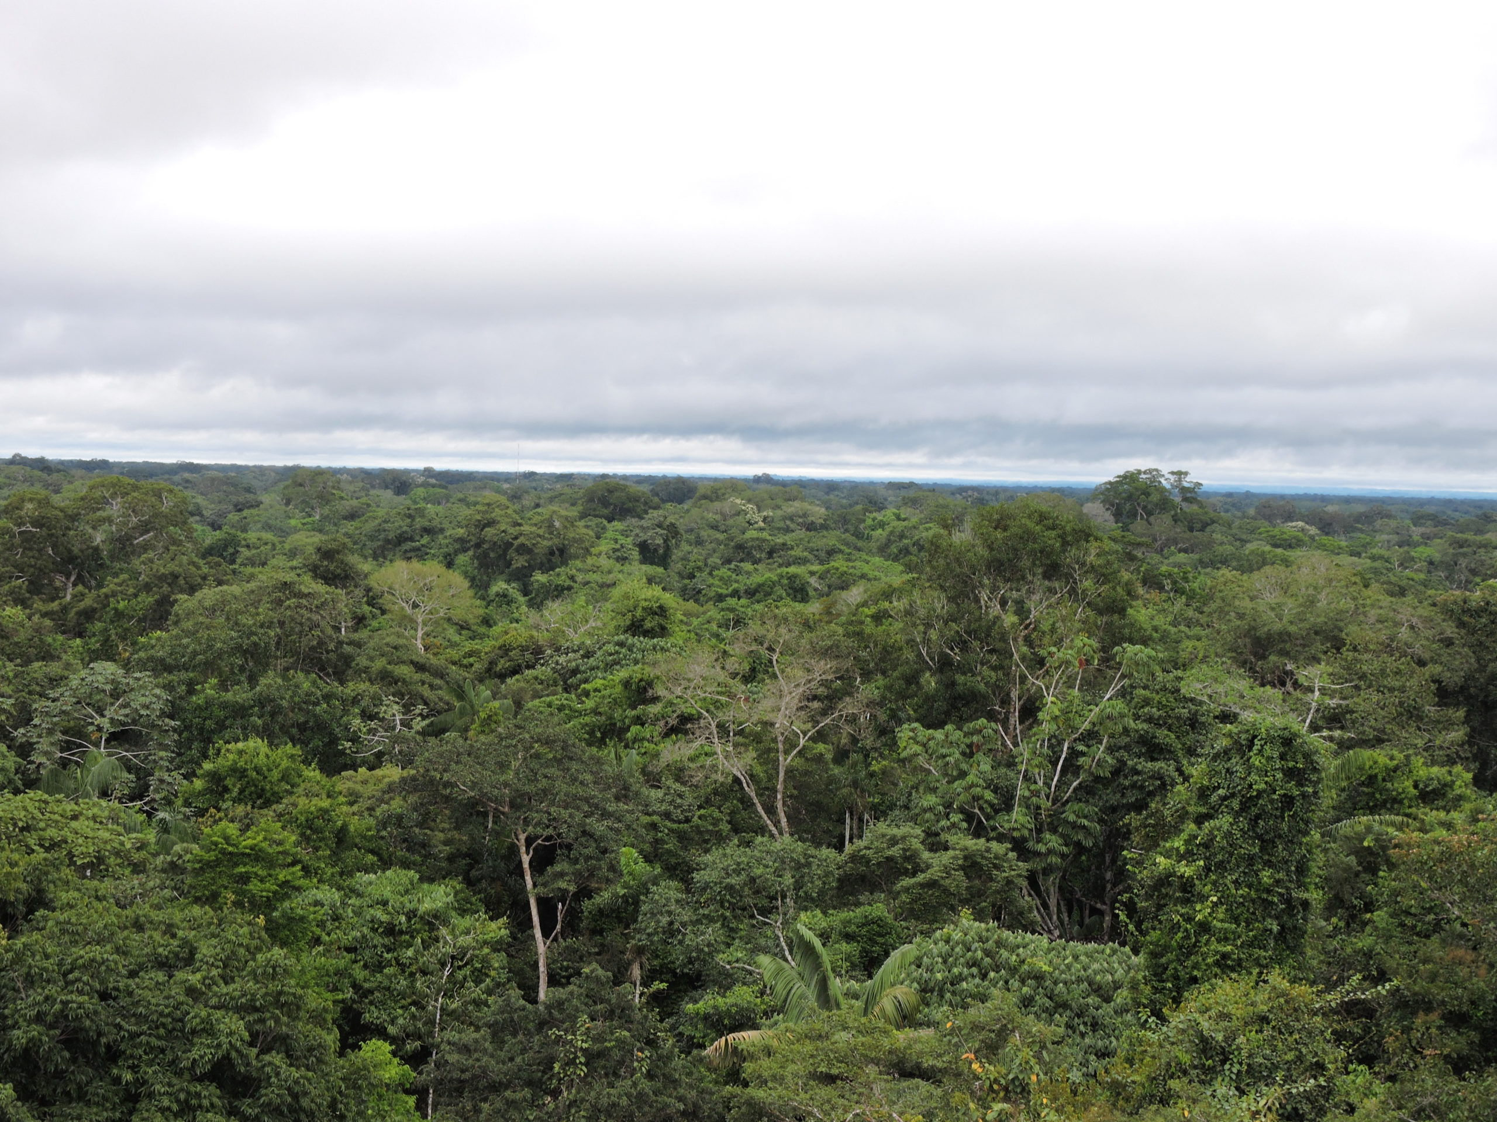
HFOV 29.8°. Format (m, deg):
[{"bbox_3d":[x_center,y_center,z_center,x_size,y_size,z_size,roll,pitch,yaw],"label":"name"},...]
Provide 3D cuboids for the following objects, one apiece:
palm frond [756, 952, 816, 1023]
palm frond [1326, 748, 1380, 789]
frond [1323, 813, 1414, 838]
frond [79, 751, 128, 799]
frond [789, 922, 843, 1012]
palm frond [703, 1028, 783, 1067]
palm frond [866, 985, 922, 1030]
[{"bbox_3d":[1.240,13.608,89.000,2.200,2.300,1.500,2,2,11],"label":"palm frond"},{"bbox_3d":[28.366,9.803,132.000,2.800,2.000,1.800,1,2,-17],"label":"palm frond"},{"bbox_3d":[28.639,12.305,130.000,4.300,1.200,1.500,2,2,11],"label":"frond"},{"bbox_3d":[-30.977,10.307,135.000,2.500,2.300,1.800,2,2,22],"label":"frond"},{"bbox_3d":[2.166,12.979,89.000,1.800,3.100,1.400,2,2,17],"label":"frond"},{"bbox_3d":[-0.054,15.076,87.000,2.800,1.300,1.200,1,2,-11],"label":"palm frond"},{"bbox_3d":[4.470,13.809,87.000,2.000,1.600,1.400,2,2,22],"label":"palm frond"}]

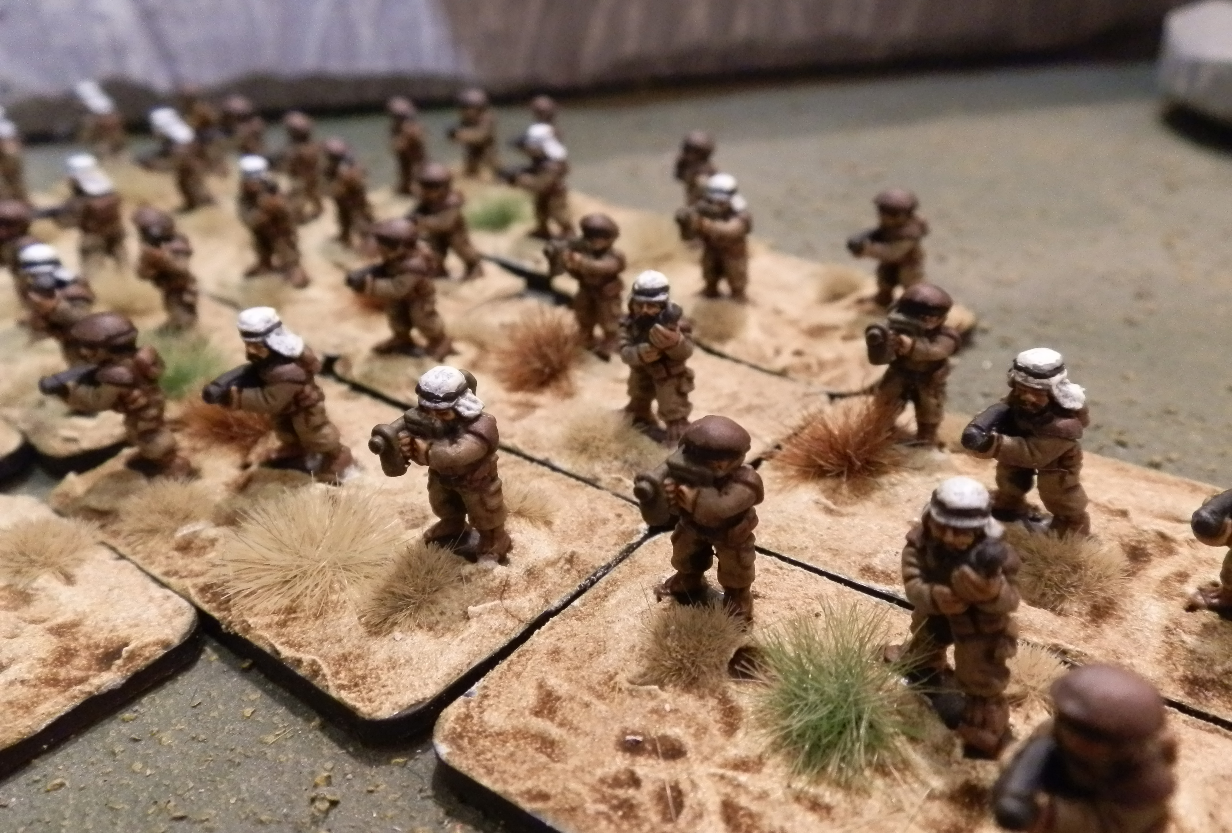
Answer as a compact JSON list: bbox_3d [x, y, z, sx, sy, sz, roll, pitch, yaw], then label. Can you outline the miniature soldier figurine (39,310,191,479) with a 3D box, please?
[{"bbox_3d":[-0.047,-0.001,0.093,0.011,0.016,0.009,-22,34,-35],"label":"miniature soldier figurine"}]

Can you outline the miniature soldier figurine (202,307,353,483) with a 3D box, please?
[{"bbox_3d":[-0.031,-0.002,0.092,0.007,0.016,0.012,25,37,38],"label":"miniature soldier figurine"}]

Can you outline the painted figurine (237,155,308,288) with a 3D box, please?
[{"bbox_3d":[-0.046,-0.026,0.132,0.007,0.017,0.008,2,28,4],"label":"painted figurine"}]

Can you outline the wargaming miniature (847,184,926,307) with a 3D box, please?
[{"bbox_3d":[0.036,-0.022,0.134,0.007,0.016,0.011,25,37,38],"label":"wargaming miniature"}]

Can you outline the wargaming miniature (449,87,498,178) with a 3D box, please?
[{"bbox_3d":[-0.028,-0.055,0.196,0.009,0.016,0.011,19,34,33],"label":"wargaming miniature"}]

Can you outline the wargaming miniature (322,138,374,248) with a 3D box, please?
[{"bbox_3d":[-0.042,-0.035,0.158,0.009,0.017,0.008,4,28,9],"label":"wargaming miniature"}]

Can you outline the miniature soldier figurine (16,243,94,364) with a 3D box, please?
[{"bbox_3d":[-0.062,-0.011,0.112,0.009,0.017,0.008,5,28,11],"label":"miniature soldier figurine"}]

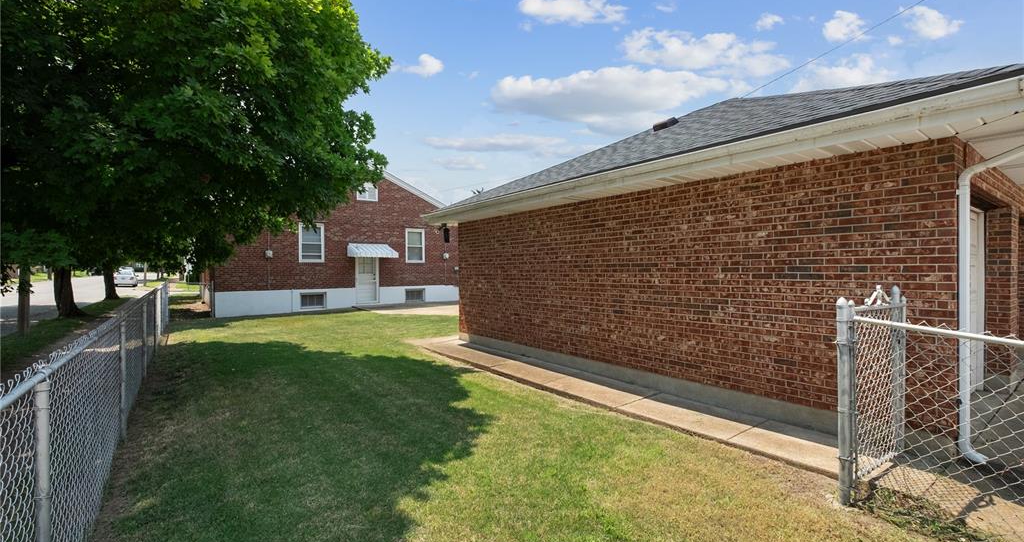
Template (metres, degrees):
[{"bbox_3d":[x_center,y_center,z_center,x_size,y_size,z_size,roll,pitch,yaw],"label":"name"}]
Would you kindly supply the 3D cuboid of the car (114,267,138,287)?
[{"bbox_3d":[-41.900,0.850,46.350,1.810,1.570,4.600,0,0,-37],"label":"car"}]

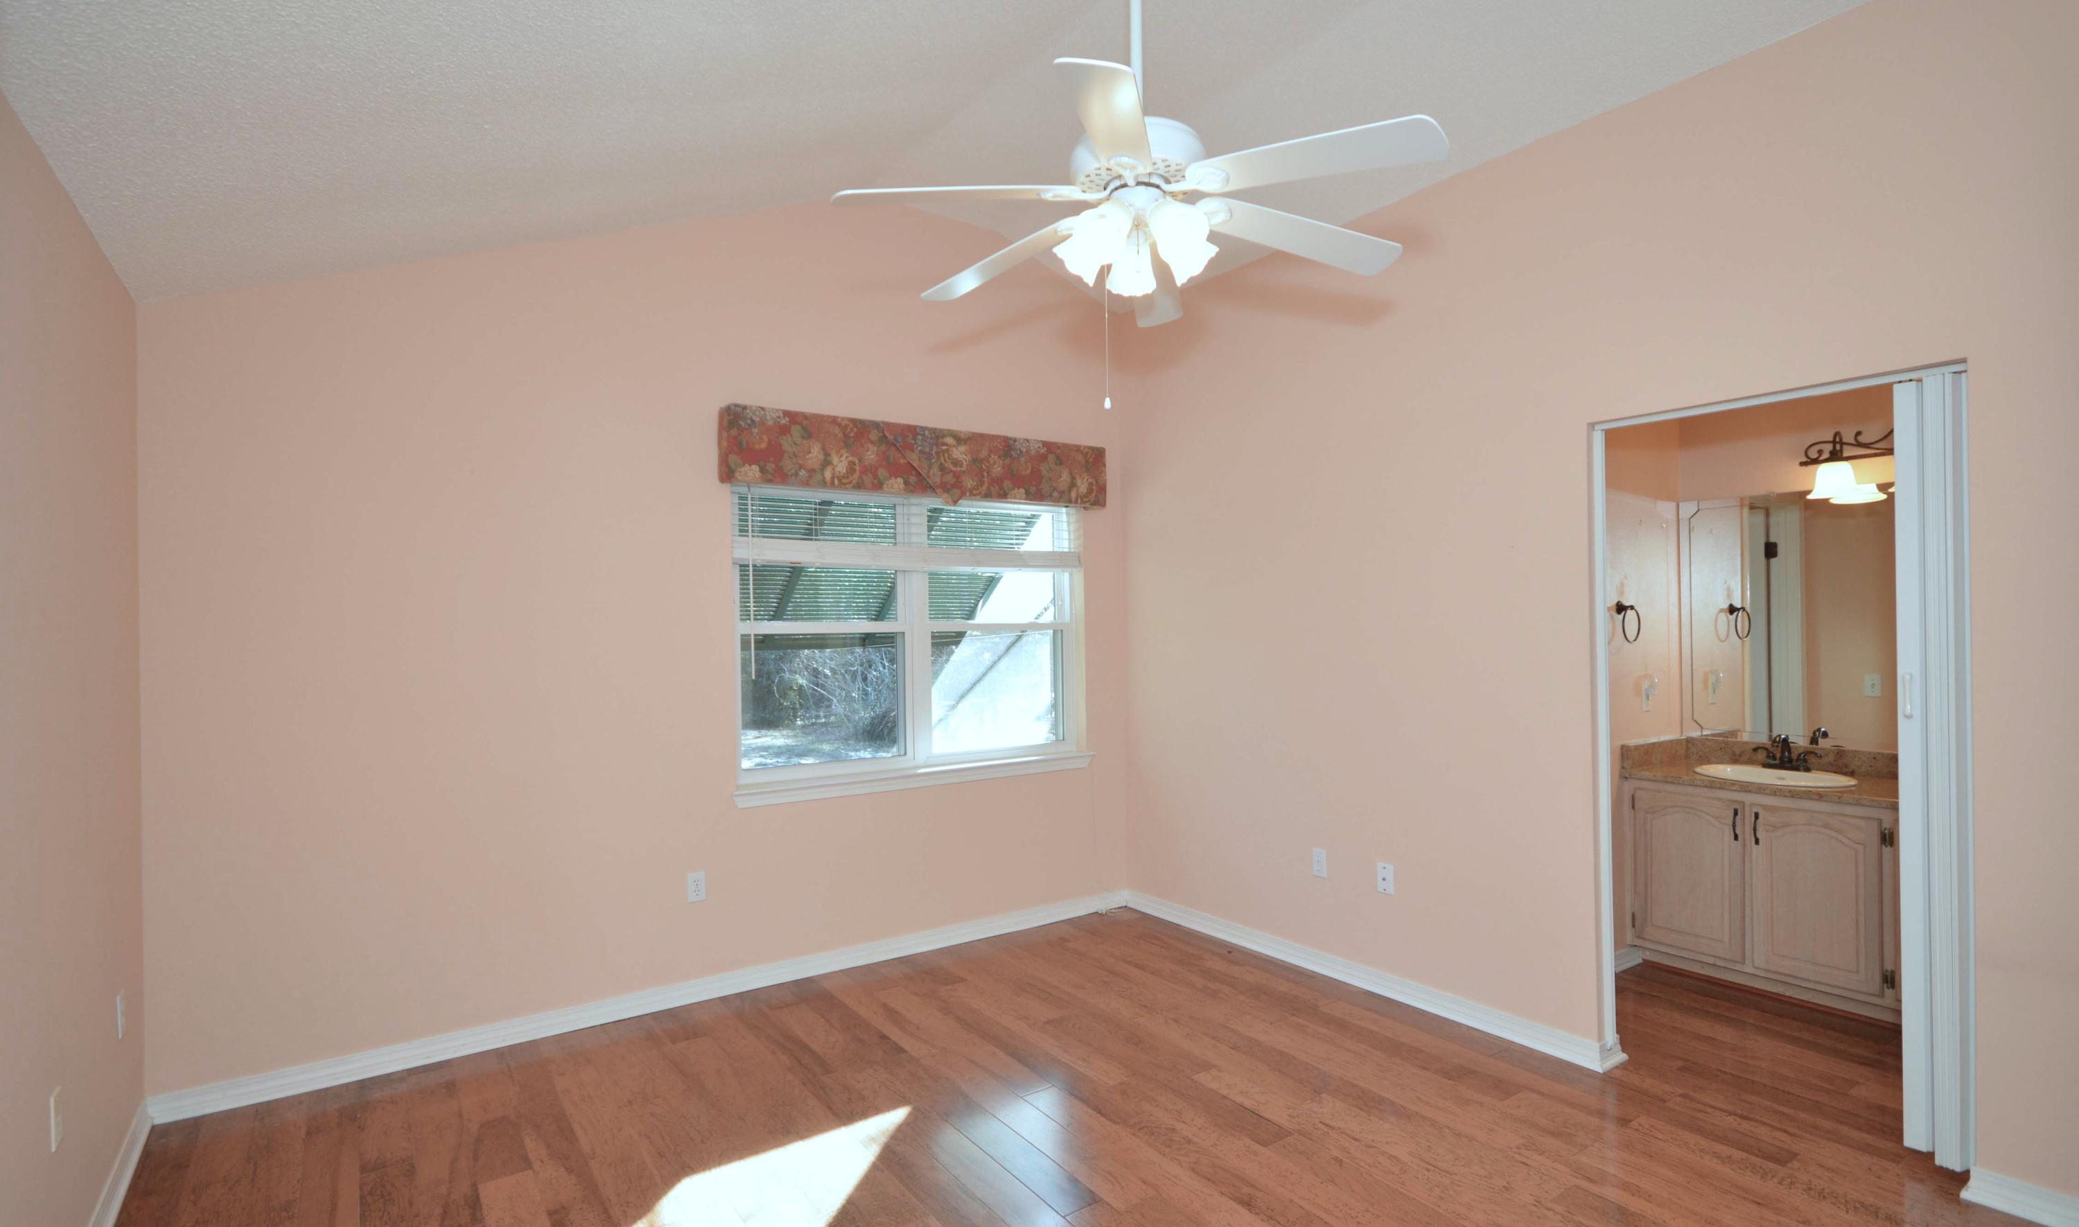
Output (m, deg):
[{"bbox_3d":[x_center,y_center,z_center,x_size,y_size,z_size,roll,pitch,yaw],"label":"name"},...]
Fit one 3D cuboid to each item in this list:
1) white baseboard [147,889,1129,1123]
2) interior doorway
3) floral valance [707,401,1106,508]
[{"bbox_3d":[-1.080,1.456,3.947,3.760,0.086,0.017,0,-1,-35],"label":"white baseboard"},{"bbox_3d":[2.096,0.418,2.827,0.140,2.080,0.910,0,-1,-35],"label":"interior doorway"},{"bbox_3d":[-0.468,-0.642,4.338,1.845,0.325,0.140,0,-1,-35],"label":"floral valance"}]

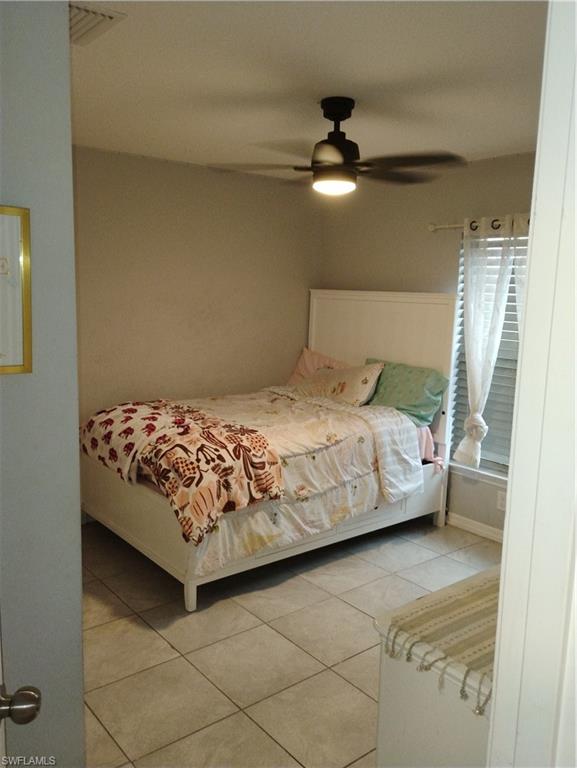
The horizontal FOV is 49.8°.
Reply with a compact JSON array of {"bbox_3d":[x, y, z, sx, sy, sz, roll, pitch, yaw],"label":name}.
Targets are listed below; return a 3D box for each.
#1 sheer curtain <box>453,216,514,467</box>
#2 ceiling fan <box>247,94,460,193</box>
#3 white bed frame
[{"bbox_3d":[1.220,-0.253,3.974,0.120,1.595,0.345,-5,11,-38],"label":"sheer curtain"},{"bbox_3d":[0.220,-1.089,2.860,1.220,0.400,1.220,-5,11,-38],"label":"ceiling fan"},{"bbox_3d":[-0.132,0.178,4.153,2.040,1.600,1.460,-5,11,-38],"label":"white bed frame"}]

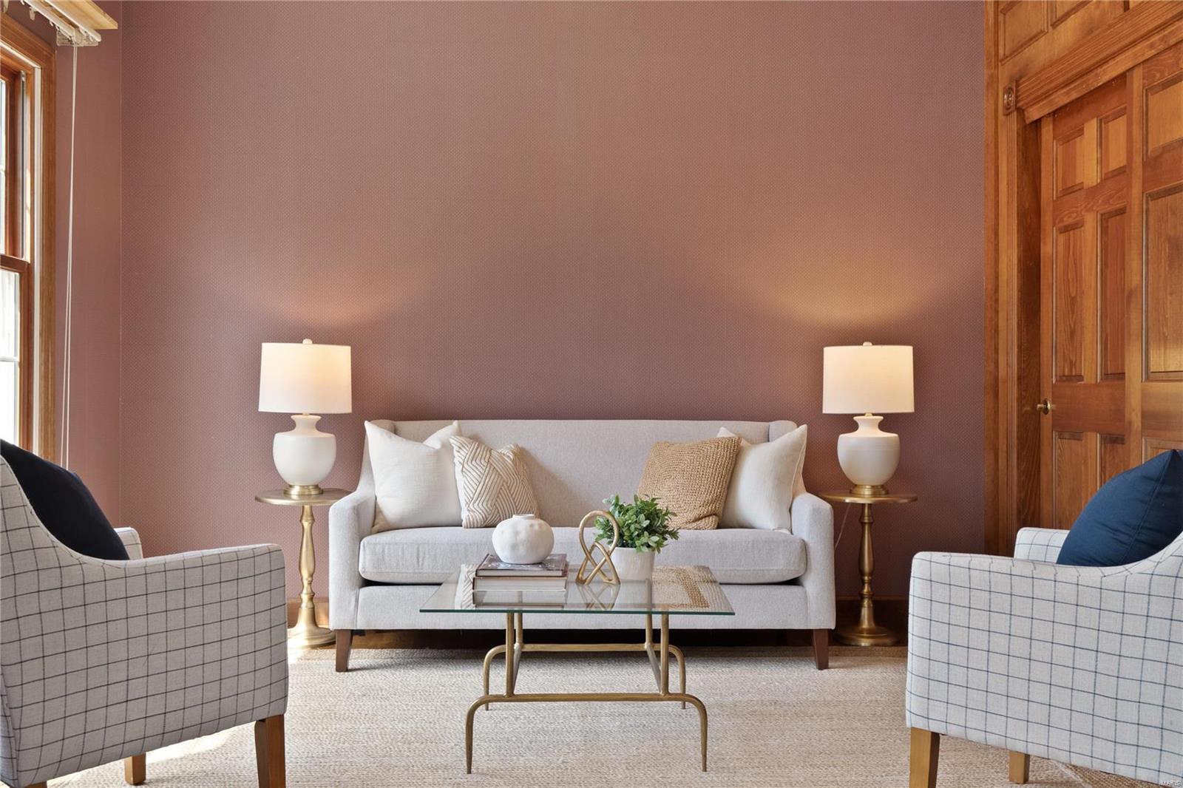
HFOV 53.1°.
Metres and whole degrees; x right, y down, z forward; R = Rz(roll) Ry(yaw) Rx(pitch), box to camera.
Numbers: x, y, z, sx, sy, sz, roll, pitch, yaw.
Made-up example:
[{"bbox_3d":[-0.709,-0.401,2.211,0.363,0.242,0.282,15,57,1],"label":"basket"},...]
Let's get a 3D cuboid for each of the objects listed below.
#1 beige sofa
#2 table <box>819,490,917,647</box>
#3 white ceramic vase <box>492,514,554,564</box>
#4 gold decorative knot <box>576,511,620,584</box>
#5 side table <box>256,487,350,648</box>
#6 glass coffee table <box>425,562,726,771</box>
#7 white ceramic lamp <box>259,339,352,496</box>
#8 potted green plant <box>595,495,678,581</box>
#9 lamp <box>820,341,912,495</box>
[{"bbox_3d":[-0.038,0.576,4.826,1.888,0.928,0.837,0,0,-1],"label":"beige sofa"},{"bbox_3d":[1.167,0.735,5.023,0.428,0.611,0.428,0,0,-1],"label":"table"},{"bbox_3d":[-0.213,0.448,3.682,0.192,0.143,0.190,0,0,0],"label":"white ceramic vase"},{"bbox_3d":[0.020,0.467,3.635,0.132,0.227,0.075,0,0,0],"label":"gold decorative knot"},{"bbox_3d":[-1.199,0.735,4.971,0.433,0.611,0.433,0,0,-1],"label":"side table"},{"bbox_3d":[-0.023,0.810,3.575,0.838,0.460,0.838,0,0,1],"label":"glass coffee table"},{"bbox_3d":[-1.203,0.102,4.971,0.392,0.654,0.392,0,0,-1],"label":"white ceramic lamp"},{"bbox_3d":[0.143,0.450,3.744,0.260,0.261,0.255,0,0,-1],"label":"potted green plant"},{"bbox_3d":[1.171,0.105,5.023,0.390,0.649,0.390,0,0,-1],"label":"lamp"}]

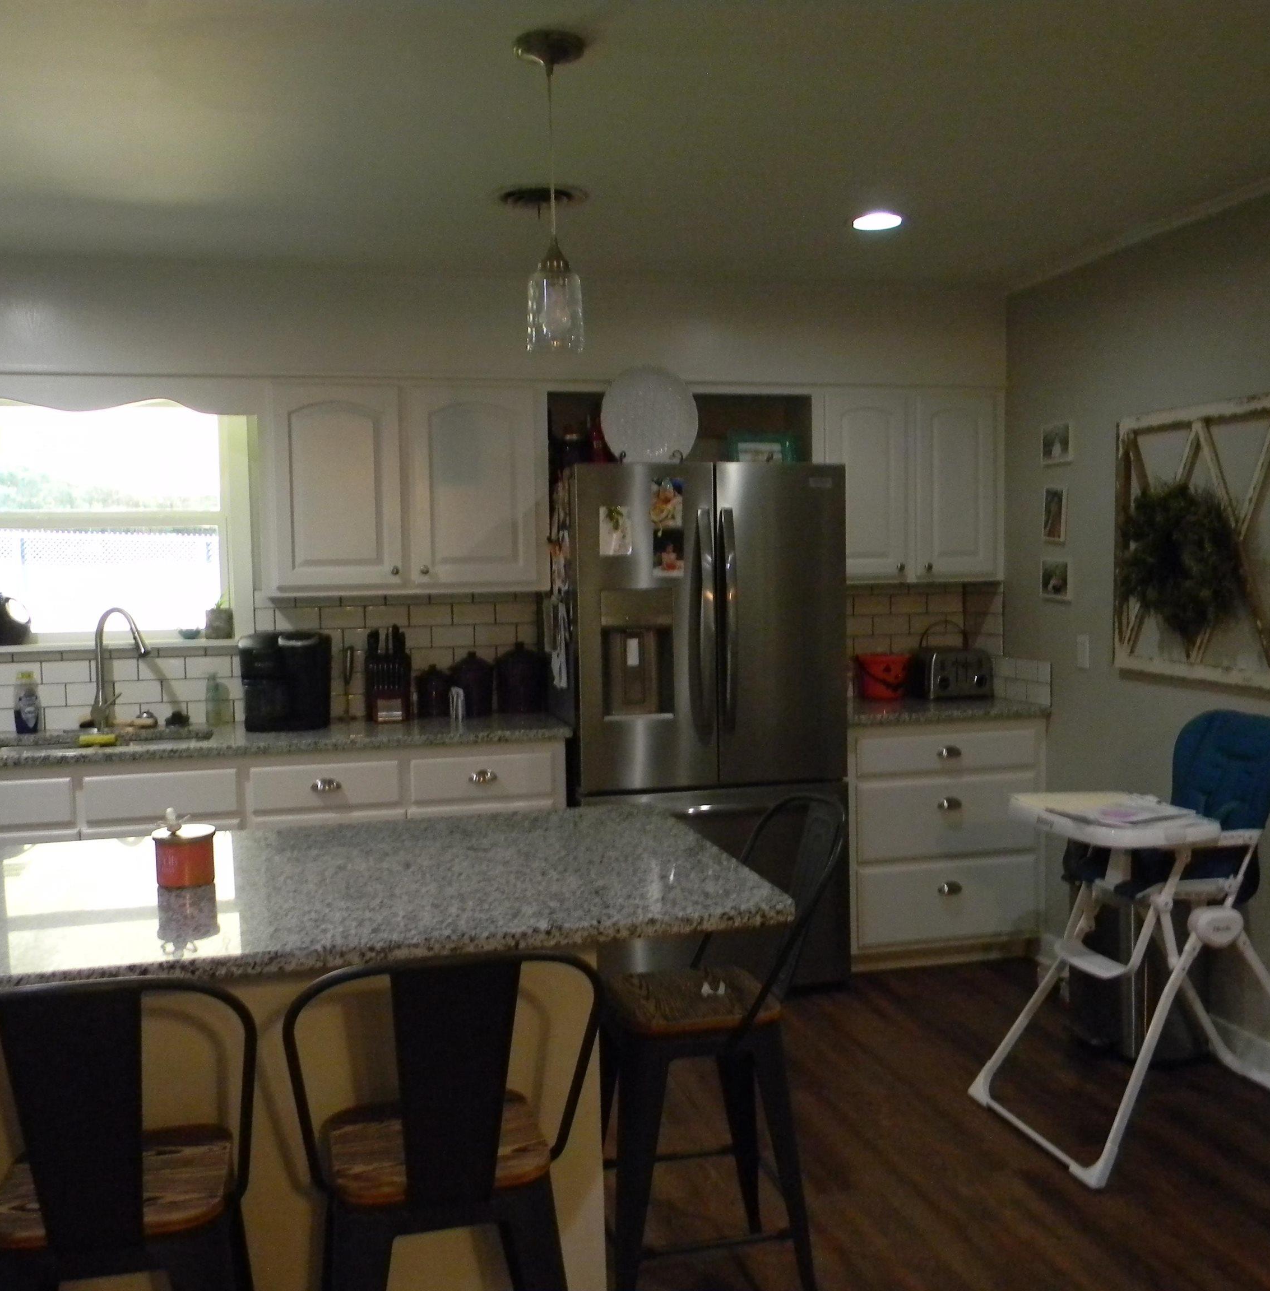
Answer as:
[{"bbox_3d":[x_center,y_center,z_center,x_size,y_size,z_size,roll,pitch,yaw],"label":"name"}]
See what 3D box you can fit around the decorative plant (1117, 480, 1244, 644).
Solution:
[{"bbox_3d":[1.536,-0.238,3.922,0.150,0.456,0.450,-2,3,-13],"label":"decorative plant"}]

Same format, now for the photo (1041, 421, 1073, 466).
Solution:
[{"bbox_3d":[1.439,-0.688,4.744,0.016,0.138,0.183,-2,3,-13],"label":"photo"}]

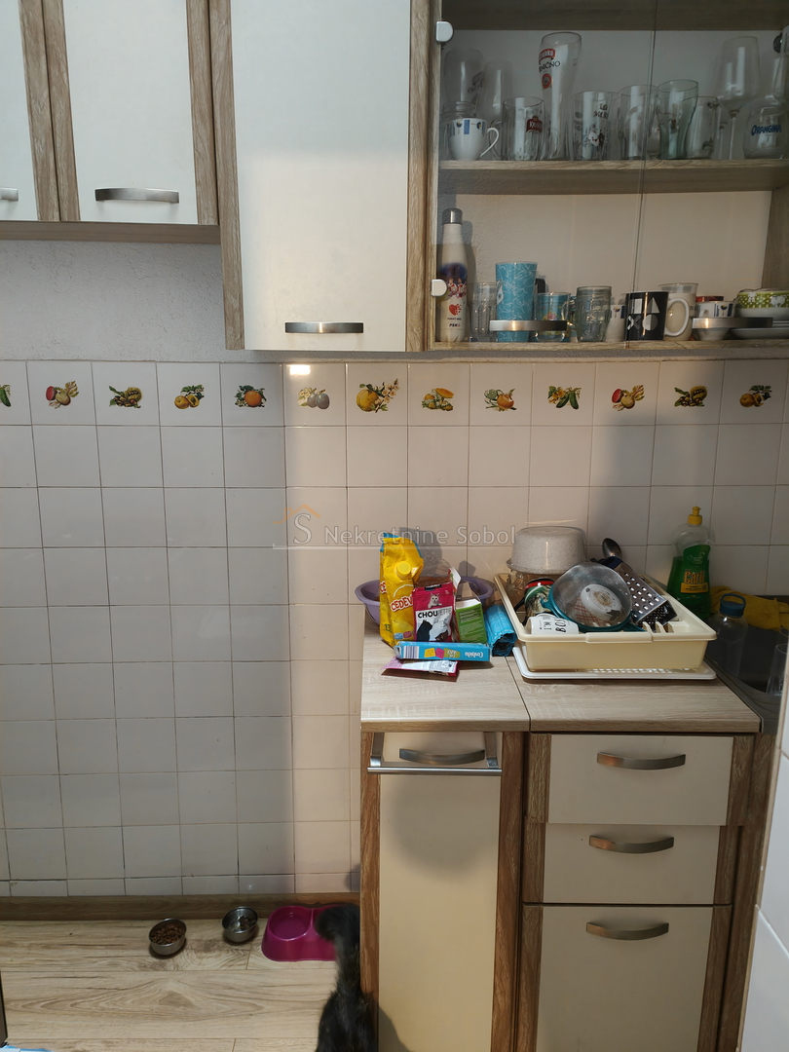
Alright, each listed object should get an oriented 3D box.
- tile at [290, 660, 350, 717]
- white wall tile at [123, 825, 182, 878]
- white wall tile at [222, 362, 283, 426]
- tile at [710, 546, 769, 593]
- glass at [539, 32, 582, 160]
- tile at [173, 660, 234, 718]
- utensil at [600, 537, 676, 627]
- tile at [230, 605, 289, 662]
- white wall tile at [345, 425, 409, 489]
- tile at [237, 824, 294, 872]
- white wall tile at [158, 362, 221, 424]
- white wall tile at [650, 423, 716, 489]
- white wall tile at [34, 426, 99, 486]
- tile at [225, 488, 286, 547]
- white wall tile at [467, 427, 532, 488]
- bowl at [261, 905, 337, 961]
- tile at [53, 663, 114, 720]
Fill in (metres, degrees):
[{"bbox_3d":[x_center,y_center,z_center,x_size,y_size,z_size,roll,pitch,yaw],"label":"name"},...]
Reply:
[{"bbox_3d":[-0.193,0.425,1.994,0.150,0.150,0.008,0,10,-1],"label":"tile"},{"bbox_3d":[-0.662,0.892,2.088,0.150,0.150,0.008,0,11,-1],"label":"white wall tile"},{"bbox_3d":[-0.345,-0.320,1.855,0.149,0.149,0.008,0,11,-1],"label":"white wall tile"},{"bbox_3d":[0.871,0.126,1.934,0.149,0.149,0.008,0,10,-1],"label":"tile"},{"bbox_3d":[0.348,-0.883,1.603,0.086,0.237,0.086,0,11,-1],"label":"glass"},{"bbox_3d":[-0.498,0.427,1.988,0.150,0.150,0.008,0,10,-1],"label":"tile"},{"bbox_3d":[0.520,0.128,1.618,0.095,0.070,0.210,-35,45,13],"label":"utensil"},{"bbox_3d":[-0.344,0.276,1.966,0.149,0.149,0.008,0,11,-1],"label":"tile"},{"bbox_3d":[-0.042,-0.171,1.886,0.149,0.149,0.008,0,11,-1],"label":"white wall tile"},{"bbox_3d":[-0.347,0.879,2.071,0.150,0.150,0.008,0,10,-1],"label":"tile"},{"bbox_3d":[-0.495,-0.319,1.851,0.150,0.150,0.010,0,9,-2],"label":"white wall tile"},{"bbox_3d":[0.717,-0.174,1.876,0.149,0.149,0.008,0,10,-1],"label":"white wall tile"},{"bbox_3d":[-0.795,-0.169,1.848,0.149,0.149,0.008,0,10,-1],"label":"white wall tile"},{"bbox_3d":[-0.343,-0.022,1.903,0.149,0.149,0.008,0,11,-1],"label":"tile"},{"bbox_3d":[0.262,-0.173,1.893,0.150,0.150,0.008,0,10,-1],"label":"white wall tile"},{"bbox_3d":[-0.213,1.059,1.986,0.262,0.052,0.155,0,9,-2],"label":"bowl"},{"bbox_3d":[-0.805,0.429,1.980,0.150,0.150,0.008,0,10,-1],"label":"tile"}]

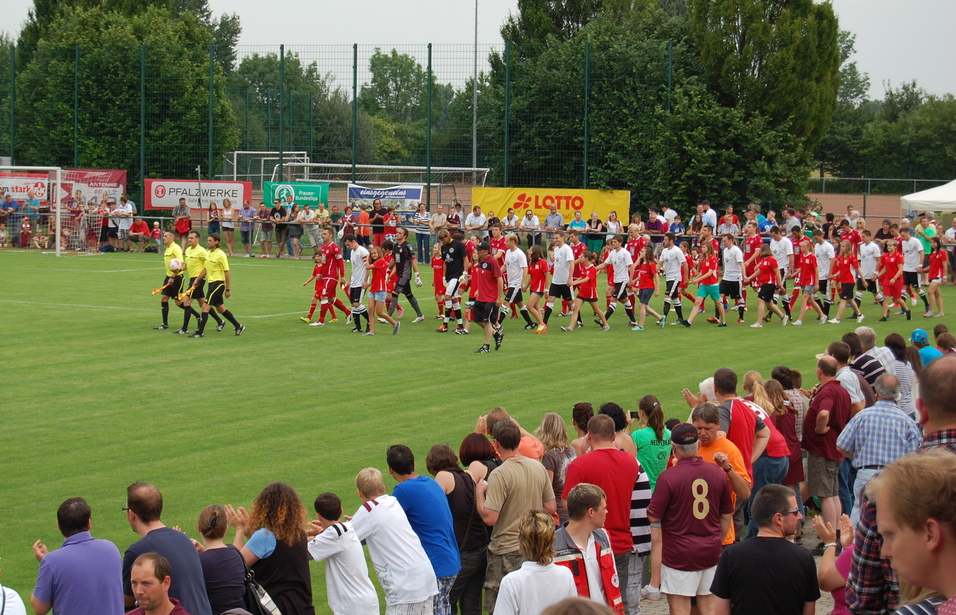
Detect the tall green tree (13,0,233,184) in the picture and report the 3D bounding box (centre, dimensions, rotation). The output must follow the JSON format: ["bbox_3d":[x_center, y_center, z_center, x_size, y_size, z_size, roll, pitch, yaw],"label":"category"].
[{"bbox_3d":[-11.751,-6.201,72.763,7.200,7.900,7.000,3,4,25],"label":"tall green tree"}]

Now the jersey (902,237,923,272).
[{"bbox_3d":[9.030,-1.090,45.147,0.320,0.730,0.500,-2,5,-43],"label":"jersey"}]

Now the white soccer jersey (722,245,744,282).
[{"bbox_3d":[4.989,-0.860,42.500,0.260,0.710,0.460,-1,4,-26],"label":"white soccer jersey"}]

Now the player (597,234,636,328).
[{"bbox_3d":[2.567,-0.506,40.313,0.750,1.690,0.560,-2,5,-38],"label":"player"}]

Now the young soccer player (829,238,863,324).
[{"bbox_3d":[7.207,-0.511,42.388,0.580,1.630,0.440,-1,4,-30],"label":"young soccer player"}]

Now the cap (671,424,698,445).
[{"bbox_3d":[1.268,0.774,13.429,0.170,0.130,0.250,0,4,-14],"label":"cap"}]

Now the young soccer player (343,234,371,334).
[{"bbox_3d":[-2.106,-0.425,37.876,0.360,1.690,0.480,-1,4,-30],"label":"young soccer player"}]

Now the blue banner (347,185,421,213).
[{"bbox_3d":[-2.754,-2.963,64.952,2.500,1.360,0.060,3,4,25],"label":"blue banner"}]

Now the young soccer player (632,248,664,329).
[{"bbox_3d":[3.086,-0.344,39.590,0.520,1.500,0.440,-1,4,-30],"label":"young soccer player"}]

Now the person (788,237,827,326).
[{"bbox_3d":[6.454,-0.494,42.600,0.600,1.630,0.460,-1,4,-26],"label":"person"}]

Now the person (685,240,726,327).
[{"bbox_3d":[4.332,-0.440,41.208,0.800,1.590,0.500,-1,4,-26],"label":"person"}]

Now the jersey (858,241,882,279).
[{"bbox_3d":[8.025,-0.945,44.500,0.260,0.730,0.460,-1,4,-26],"label":"jersey"}]

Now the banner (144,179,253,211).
[{"bbox_3d":[-8.835,-3.521,68.747,4.000,0.970,0.040,3,4,24],"label":"banner"}]

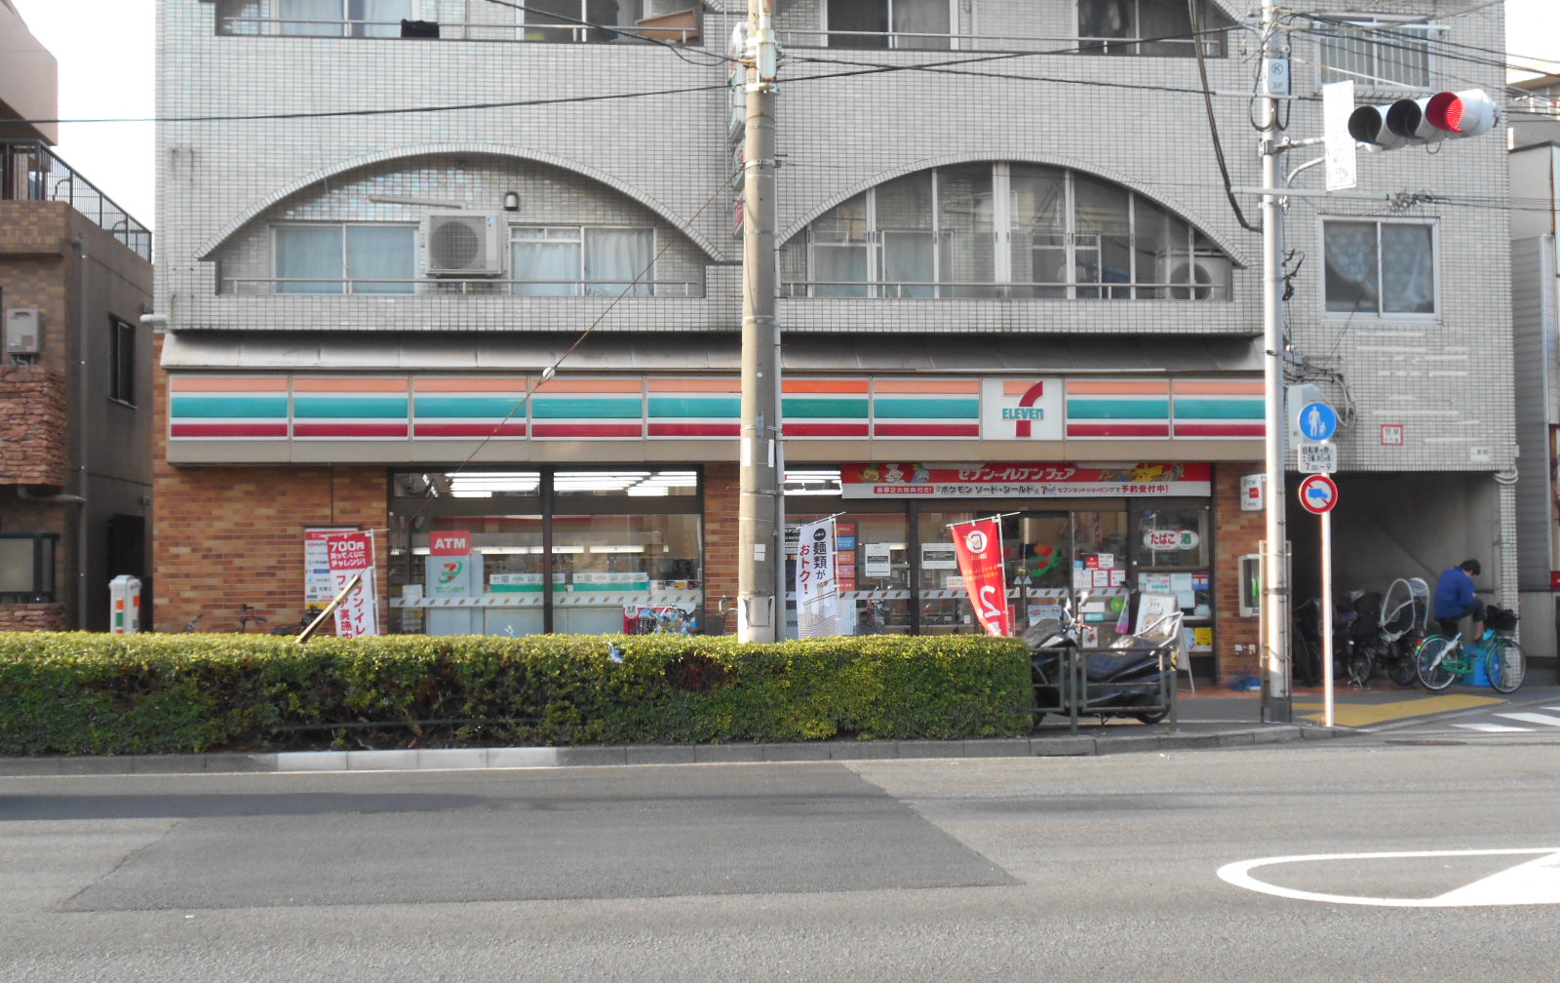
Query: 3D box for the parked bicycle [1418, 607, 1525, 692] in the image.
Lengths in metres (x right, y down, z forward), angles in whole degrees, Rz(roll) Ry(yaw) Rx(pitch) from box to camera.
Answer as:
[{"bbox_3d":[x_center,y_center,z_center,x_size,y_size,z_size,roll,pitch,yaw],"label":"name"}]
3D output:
[{"bbox_3d":[8.400,1.913,24.121,1.800,1.080,0.550,0,-2,-22],"label":"parked bicycle"}]

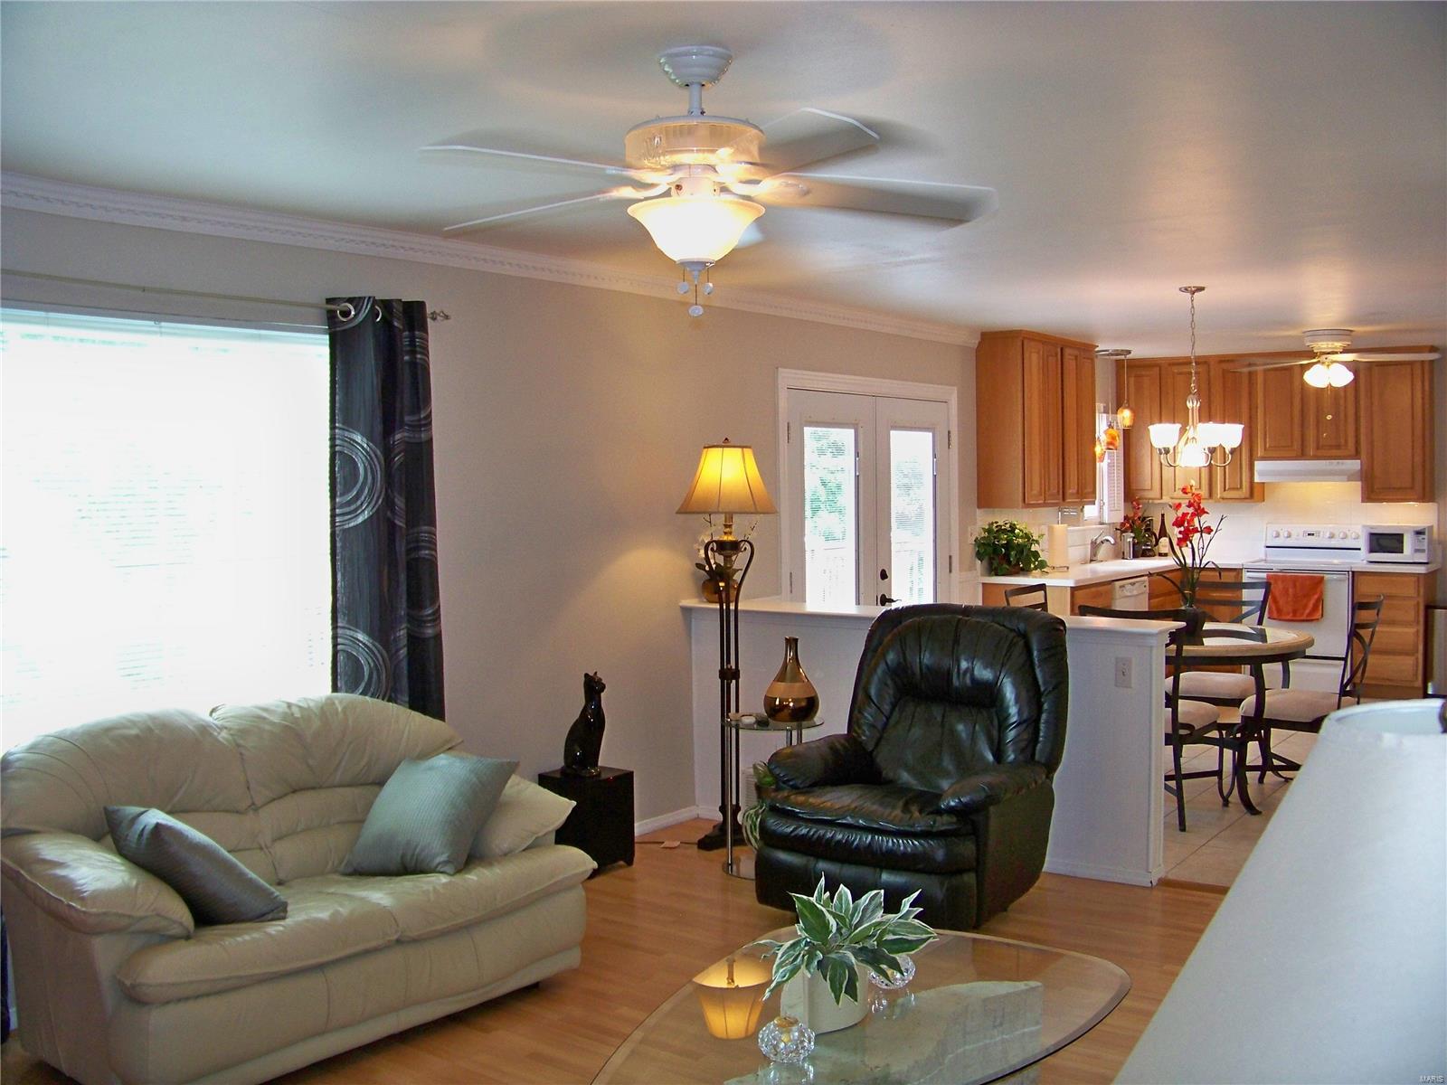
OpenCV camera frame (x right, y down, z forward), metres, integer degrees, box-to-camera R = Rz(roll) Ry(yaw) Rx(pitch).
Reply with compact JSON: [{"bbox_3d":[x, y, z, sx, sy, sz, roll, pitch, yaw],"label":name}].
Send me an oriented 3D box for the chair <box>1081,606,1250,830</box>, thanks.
[{"bbox_3d":[1.914,0.735,6.093,0.490,0.955,0.600,1,3,38],"label":"chair"}]

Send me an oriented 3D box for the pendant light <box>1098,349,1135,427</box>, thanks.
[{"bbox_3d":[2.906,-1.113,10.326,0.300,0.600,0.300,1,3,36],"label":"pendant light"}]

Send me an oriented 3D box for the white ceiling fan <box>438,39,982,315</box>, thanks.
[{"bbox_3d":[-0.055,-0.755,2.866,1.280,0.560,1.280,1,4,35],"label":"white ceiling fan"}]

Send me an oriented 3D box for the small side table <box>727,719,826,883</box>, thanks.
[{"bbox_3d":[0.201,1.001,5.454,0.400,0.610,0.400,-1,3,0],"label":"small side table"}]

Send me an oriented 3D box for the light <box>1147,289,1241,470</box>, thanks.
[{"bbox_3d":[2.189,-0.762,6.418,0.440,0.840,0.440,1,3,38],"label":"light"}]

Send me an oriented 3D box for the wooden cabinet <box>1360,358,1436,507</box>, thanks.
[{"bbox_3d":[4.950,-0.830,10.127,0.430,1.070,0.320,1,3,36],"label":"wooden cabinet"}]

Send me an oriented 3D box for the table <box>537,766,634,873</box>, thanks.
[{"bbox_3d":[-0.544,1.112,5.549,0.280,0.395,0.270,1,3,33],"label":"table"}]

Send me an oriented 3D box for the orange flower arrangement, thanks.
[{"bbox_3d":[2.483,0.022,7.291,0.340,0.678,0.300,1,3,36],"label":"orange flower arrangement"}]

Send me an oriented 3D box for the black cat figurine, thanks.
[{"bbox_3d":[-0.550,0.704,5.403,0.160,0.405,0.110,1,3,33],"label":"black cat figurine"}]

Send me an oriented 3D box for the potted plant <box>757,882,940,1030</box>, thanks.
[{"bbox_3d":[0.261,0.880,2.994,0.385,0.310,0.360,-1,3,5],"label":"potted plant"}]

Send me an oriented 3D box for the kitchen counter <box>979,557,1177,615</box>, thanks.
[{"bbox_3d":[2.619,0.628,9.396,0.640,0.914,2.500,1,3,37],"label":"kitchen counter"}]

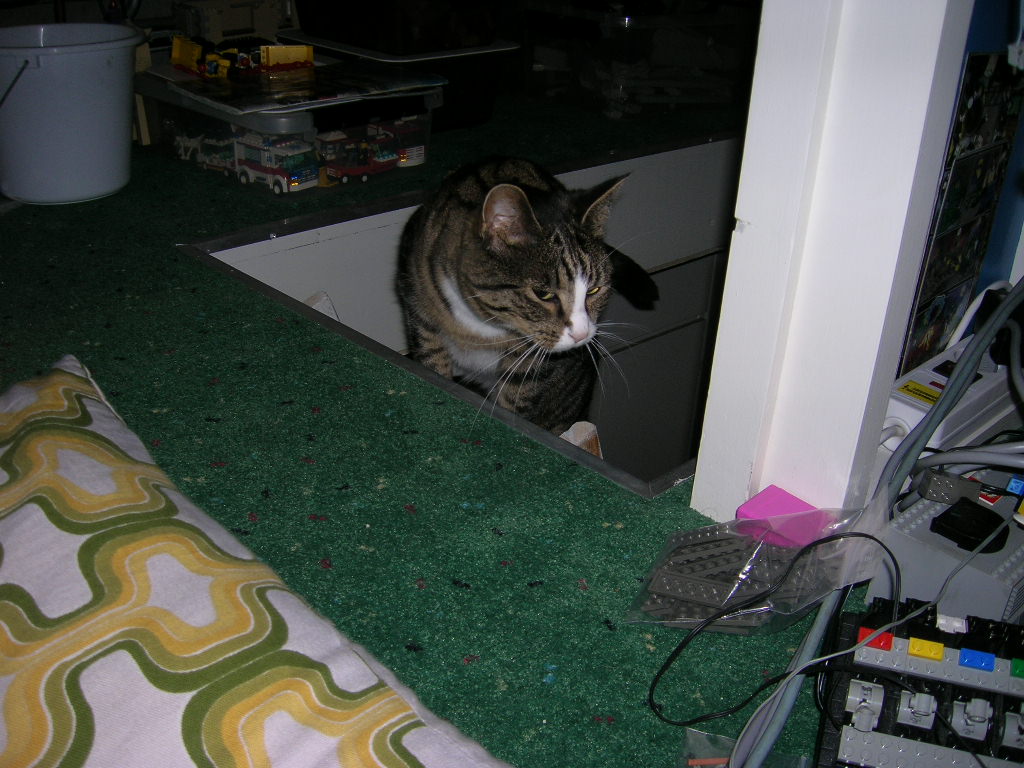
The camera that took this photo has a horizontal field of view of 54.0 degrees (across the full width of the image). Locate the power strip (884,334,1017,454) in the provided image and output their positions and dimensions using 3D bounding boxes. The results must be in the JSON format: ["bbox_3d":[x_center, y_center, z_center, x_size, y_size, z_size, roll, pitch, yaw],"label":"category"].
[{"bbox_3d":[0.446,-0.011,0.932,0.330,0.041,0.055,-21,34,-39],"label":"power strip"}]

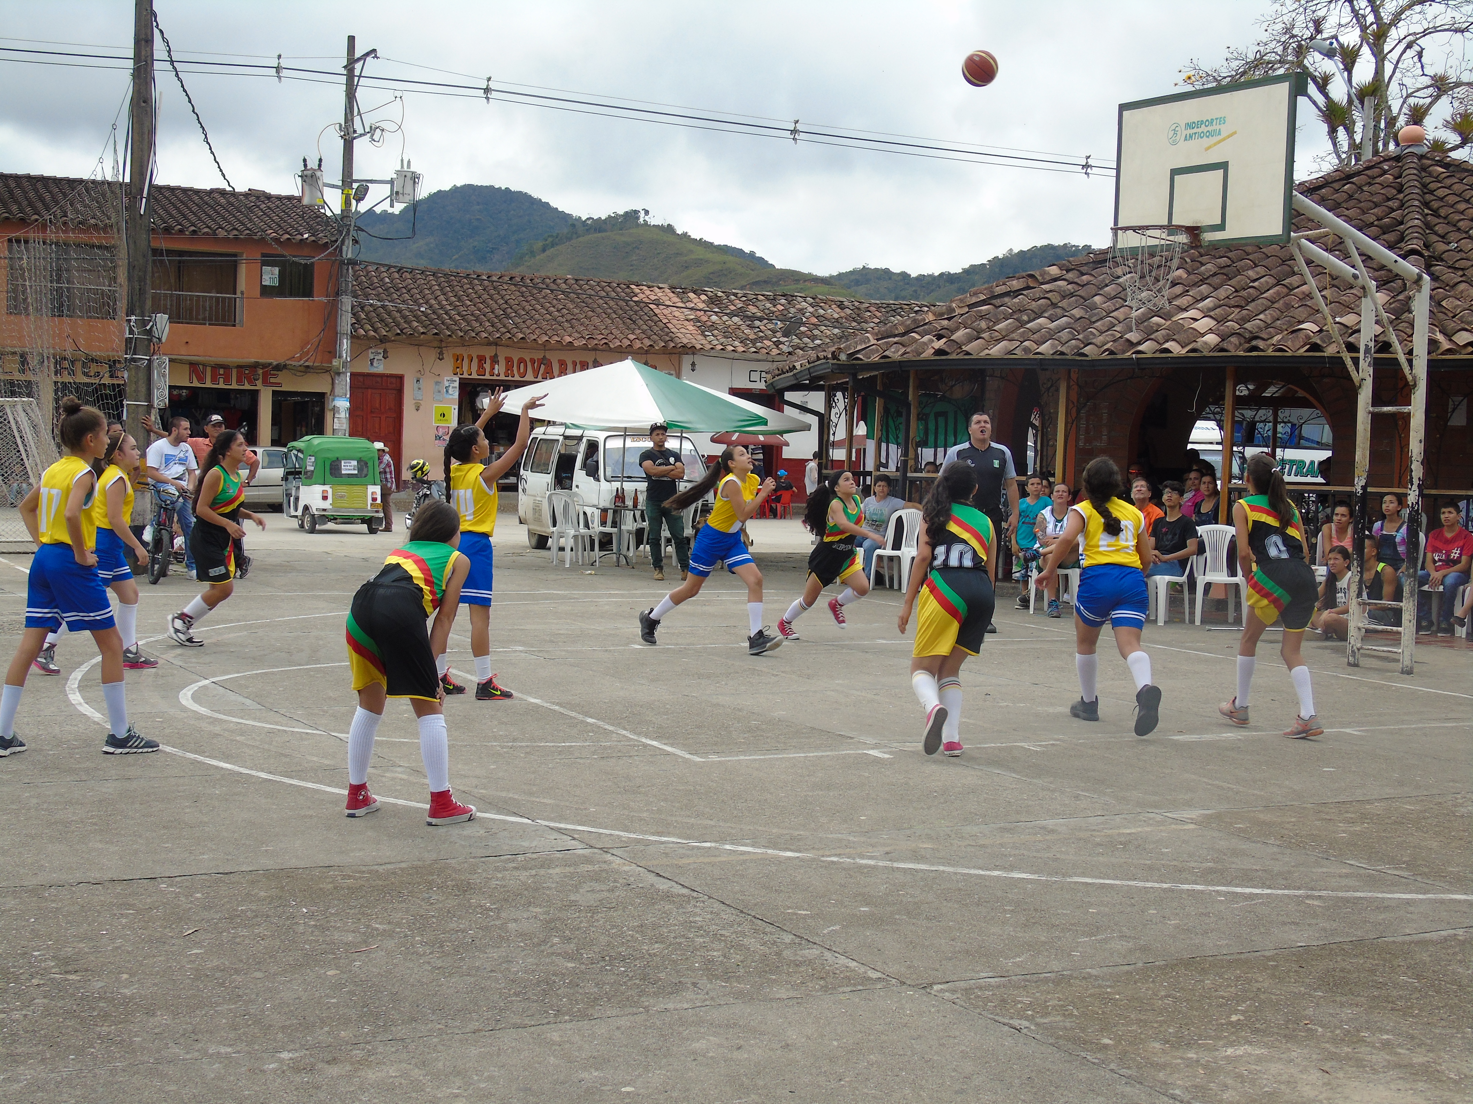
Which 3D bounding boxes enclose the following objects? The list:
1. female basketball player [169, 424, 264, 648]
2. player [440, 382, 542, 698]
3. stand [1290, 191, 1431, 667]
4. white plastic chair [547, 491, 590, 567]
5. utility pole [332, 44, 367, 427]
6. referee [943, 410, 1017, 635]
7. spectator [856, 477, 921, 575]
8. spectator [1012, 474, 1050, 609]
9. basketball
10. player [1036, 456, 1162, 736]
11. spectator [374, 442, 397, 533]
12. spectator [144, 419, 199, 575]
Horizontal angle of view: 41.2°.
[{"bbox_3d":[-3.512,-0.092,13.271,0.660,1.480,0.500,3,3,27],"label":"female basketball player"},{"bbox_3d":[-1.374,-0.045,10.909,0.550,1.708,0.430,0,3,-25],"label":"player"},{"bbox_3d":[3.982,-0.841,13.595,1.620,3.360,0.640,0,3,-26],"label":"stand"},{"bbox_3d":[-1.962,-0.269,23.709,0.540,0.880,0.520,0,3,-22],"label":"white plastic chair"},{"bbox_3d":[-8.501,-6.003,42.451,0.340,10.341,0.340,2,3,0],"label":"utility pole"},{"bbox_3d":[2.048,-0.246,16.147,0.620,1.810,0.460,2,3,5],"label":"referee"},{"bbox_3d":[1.661,-0.217,21.069,0.740,1.240,0.720,2,3,6],"label":"spectator"},{"bbox_3d":[2.852,-0.094,18.819,0.400,1.306,0.320,3,3,16],"label":"spectator"},{"bbox_3d":[1.584,-3.136,12.700,0.237,0.237,0.237,2,3,0],"label":"basketball"},{"bbox_3d":[1.939,0.218,10.365,0.620,1.441,0.600,2,3,10],"label":"player"},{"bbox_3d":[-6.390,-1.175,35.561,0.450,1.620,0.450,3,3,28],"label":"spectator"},{"bbox_3d":[-5.616,-0.551,19.561,0.520,1.621,0.550,1,3,-10],"label":"spectator"}]

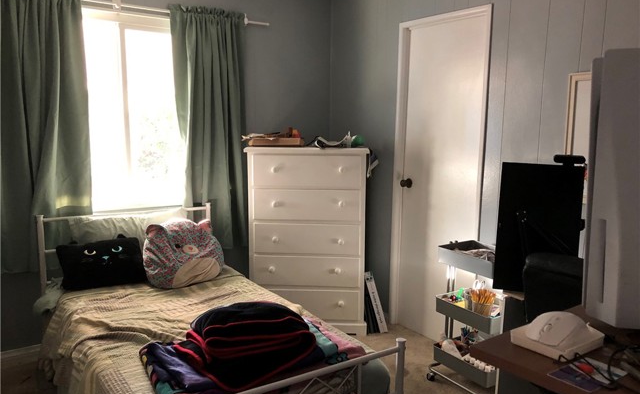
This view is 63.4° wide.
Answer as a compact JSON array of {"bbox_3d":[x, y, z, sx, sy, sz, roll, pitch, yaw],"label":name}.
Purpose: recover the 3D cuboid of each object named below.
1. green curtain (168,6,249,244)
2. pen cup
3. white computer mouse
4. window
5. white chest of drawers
[{"bbox_3d":[-0.734,-0.426,3.492,0.529,1.616,0.120,-5,10,-34],"label":"green curtain"},{"bbox_3d":[0.816,0.585,2.615,0.090,0.100,0.090,1,8,0],"label":"pen cup"},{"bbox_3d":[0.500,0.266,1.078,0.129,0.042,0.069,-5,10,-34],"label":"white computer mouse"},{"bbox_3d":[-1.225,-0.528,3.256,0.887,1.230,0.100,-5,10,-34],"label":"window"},{"bbox_3d":[-0.079,0.279,3.591,0.815,1.247,0.410,1,8,0],"label":"white chest of drawers"}]

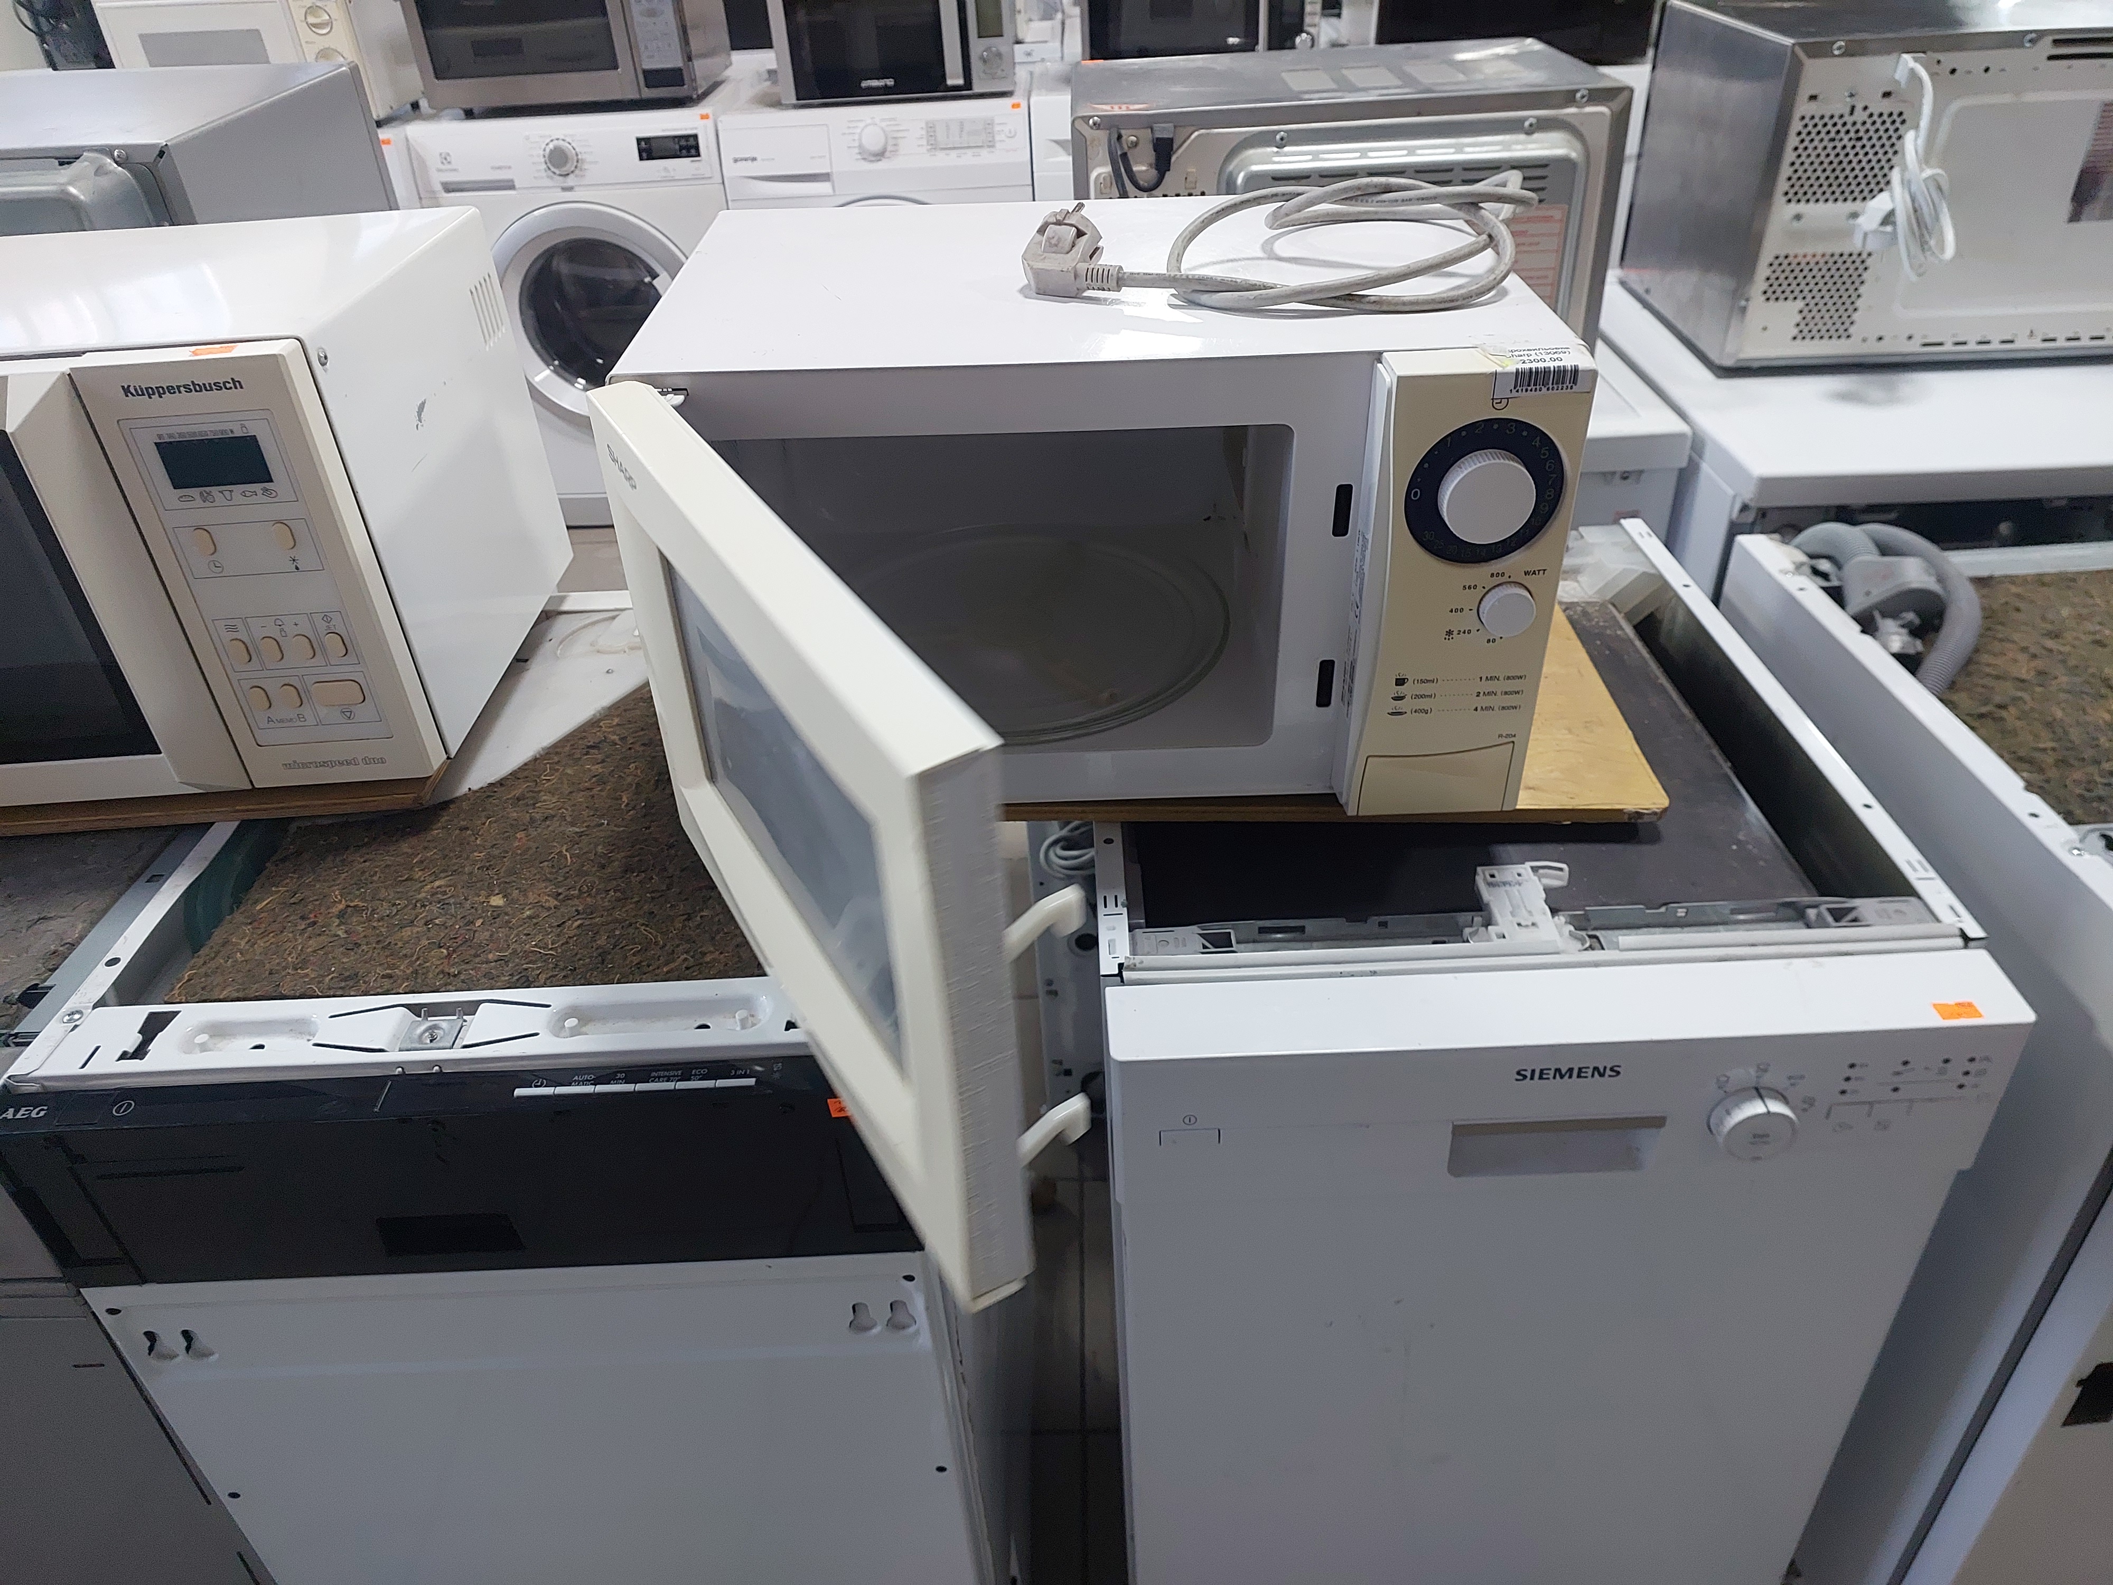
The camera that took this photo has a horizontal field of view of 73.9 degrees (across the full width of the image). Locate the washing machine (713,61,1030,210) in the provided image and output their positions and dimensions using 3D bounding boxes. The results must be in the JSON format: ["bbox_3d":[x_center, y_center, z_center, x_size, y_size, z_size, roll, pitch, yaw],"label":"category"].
[{"bbox_3d":[-0.363,-1.106,3.144,0.597,0.850,0.600,-5,35,-4],"label":"washing machine"}]

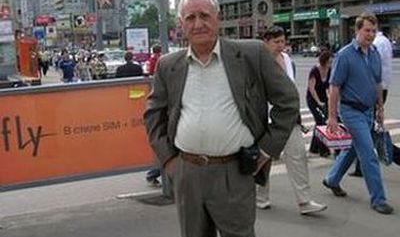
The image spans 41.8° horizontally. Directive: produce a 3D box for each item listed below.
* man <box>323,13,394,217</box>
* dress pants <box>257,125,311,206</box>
[{"bbox_3d":[1.490,-0.078,4.872,0.540,1.770,0.720,-5,9,-34],"label":"man"},{"bbox_3d":[0.801,0.345,4.706,0.600,0.850,0.360,4,8,27],"label":"dress pants"}]

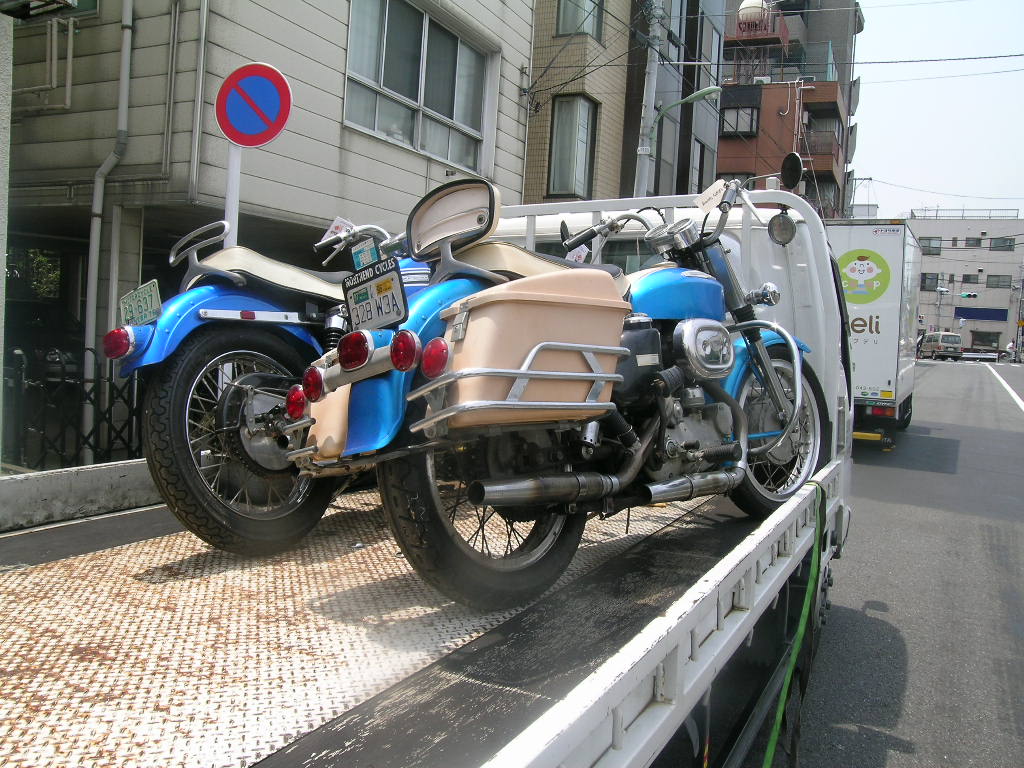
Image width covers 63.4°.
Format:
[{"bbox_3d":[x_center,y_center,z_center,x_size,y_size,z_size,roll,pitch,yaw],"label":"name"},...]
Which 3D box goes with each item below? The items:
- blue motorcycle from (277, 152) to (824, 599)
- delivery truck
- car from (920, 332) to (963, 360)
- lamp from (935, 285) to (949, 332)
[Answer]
[{"bbox_3d":[0.396,-0.062,2.424,0.860,1.150,2.270,-8,-5,41],"label":"blue motorcycle"},{"bbox_3d":[5.258,-0.746,13.001,1.820,2.980,4.800,4,5,29],"label":"delivery truck"},{"bbox_3d":[32.011,-2.814,61.677,1.690,1.980,4.600,5,4,11],"label":"car"},{"bbox_3d":[33.042,-4.775,64.214,1.100,5.700,0.350,6,5,28],"label":"lamp"}]

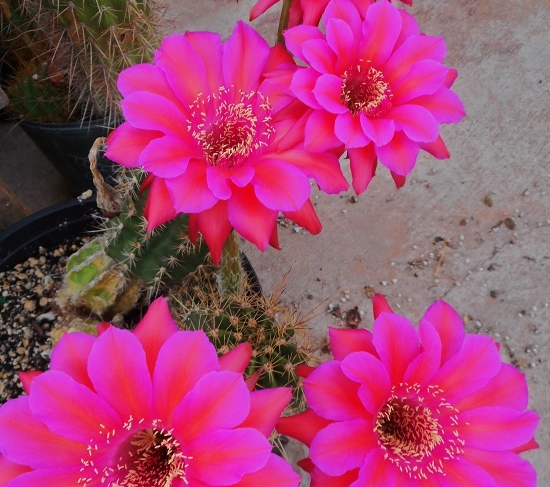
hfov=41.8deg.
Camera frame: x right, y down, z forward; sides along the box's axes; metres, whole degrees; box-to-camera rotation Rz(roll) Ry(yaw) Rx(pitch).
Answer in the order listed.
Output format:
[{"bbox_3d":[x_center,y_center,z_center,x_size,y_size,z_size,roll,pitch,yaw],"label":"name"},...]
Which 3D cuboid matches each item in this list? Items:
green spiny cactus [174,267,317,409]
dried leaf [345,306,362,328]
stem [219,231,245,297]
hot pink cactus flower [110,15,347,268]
[{"bbox_3d":[-0.022,0.069,0.515,0.095,0.095,0.095,0,55,0],"label":"green spiny cactus"},{"bbox_3d":[0.080,0.074,0.730,0.018,0.006,0.023,0,55,0],"label":"dried leaf"},{"bbox_3d":[-0.029,0.013,0.473,0.018,0.085,0.018,0,55,0],"label":"stem"},{"bbox_3d":[-0.029,-0.061,0.430,0.138,0.075,0.135,1,68,-1],"label":"hot pink cactus flower"}]

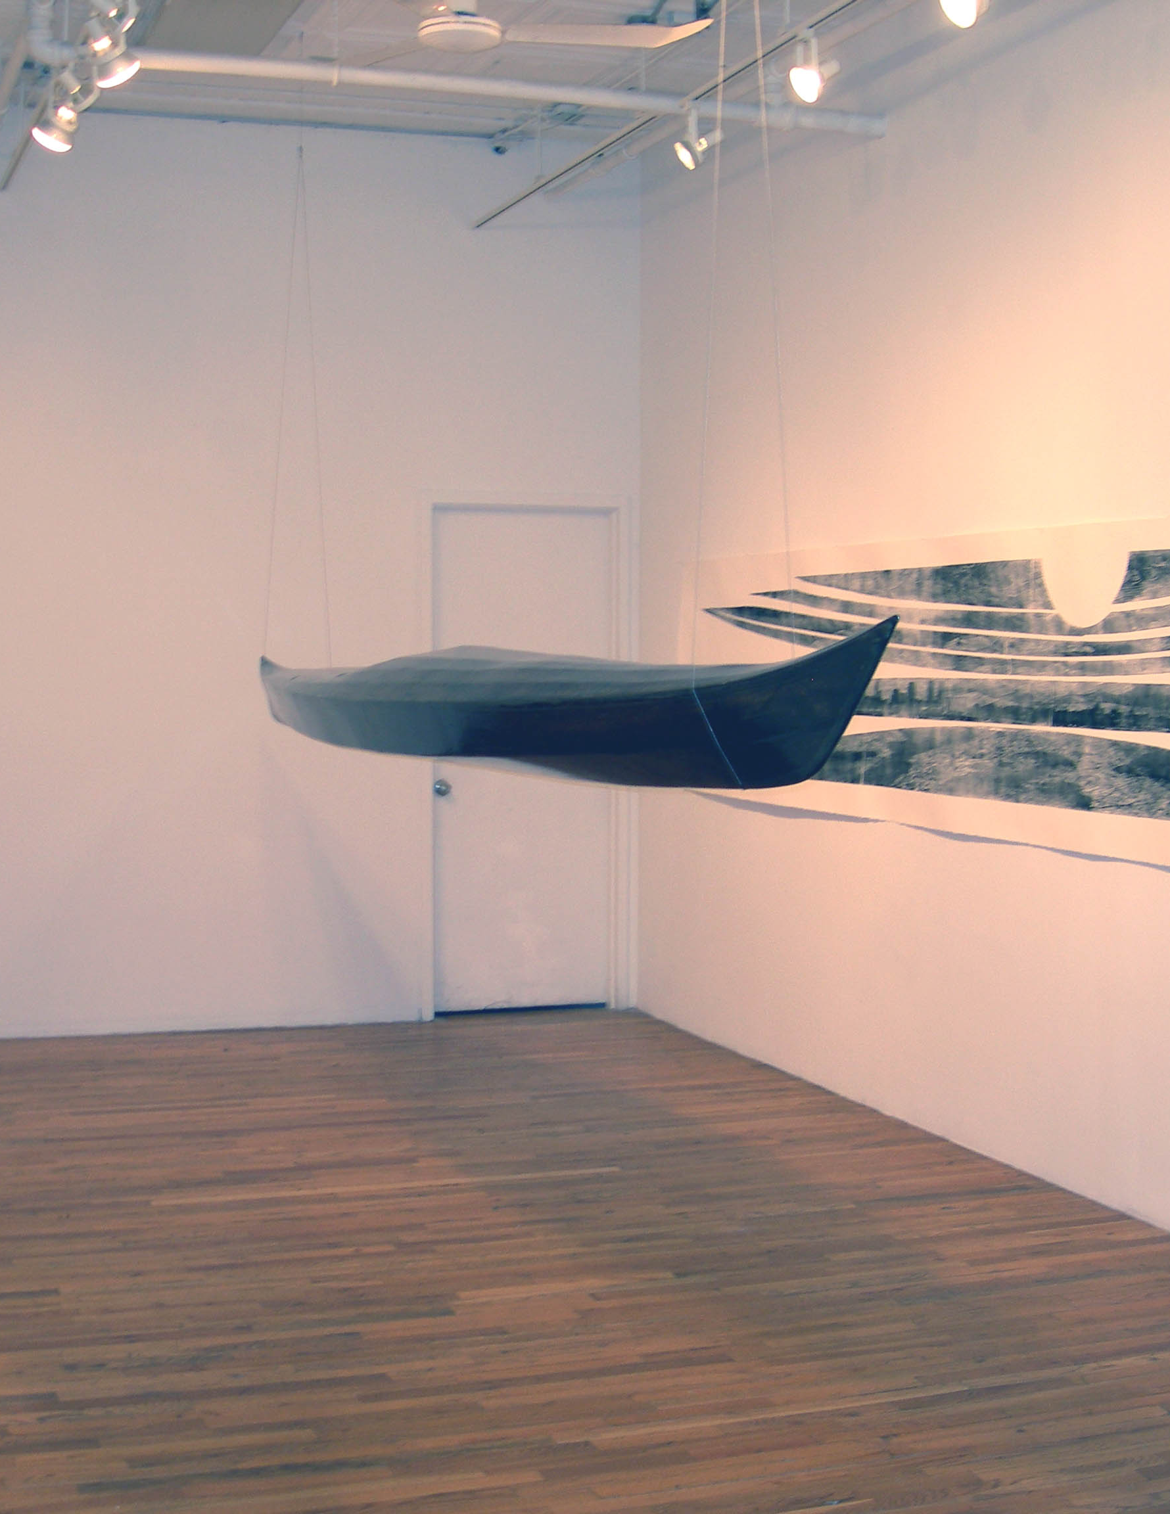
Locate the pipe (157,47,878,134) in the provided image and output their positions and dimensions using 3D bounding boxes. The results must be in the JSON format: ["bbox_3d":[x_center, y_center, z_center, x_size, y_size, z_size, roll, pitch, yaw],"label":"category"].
[{"bbox_3d":[-0.155,-1.946,6.507,2.328,0.065,0.065,-1,3,-20],"label":"pipe"}]

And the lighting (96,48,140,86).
[{"bbox_3d":[-1.169,-1.726,5.550,0.120,0.100,0.120,-38,21,-25],"label":"lighting"}]

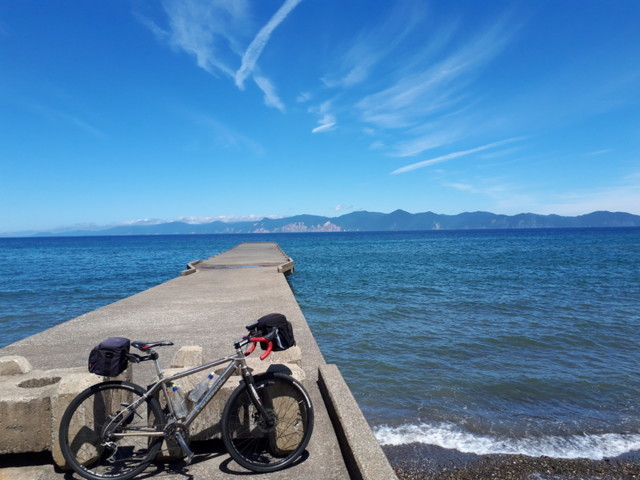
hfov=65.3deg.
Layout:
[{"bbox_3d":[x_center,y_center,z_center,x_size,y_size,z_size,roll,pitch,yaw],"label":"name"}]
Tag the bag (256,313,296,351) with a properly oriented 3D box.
[{"bbox_3d":[-0.320,0.663,3.579,0.190,0.230,0.250,-14,-4,-22],"label":"bag"}]

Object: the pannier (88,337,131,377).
[{"bbox_3d":[-1.406,0.778,3.339,0.190,0.210,0.255,7,-6,-8],"label":"pannier"}]

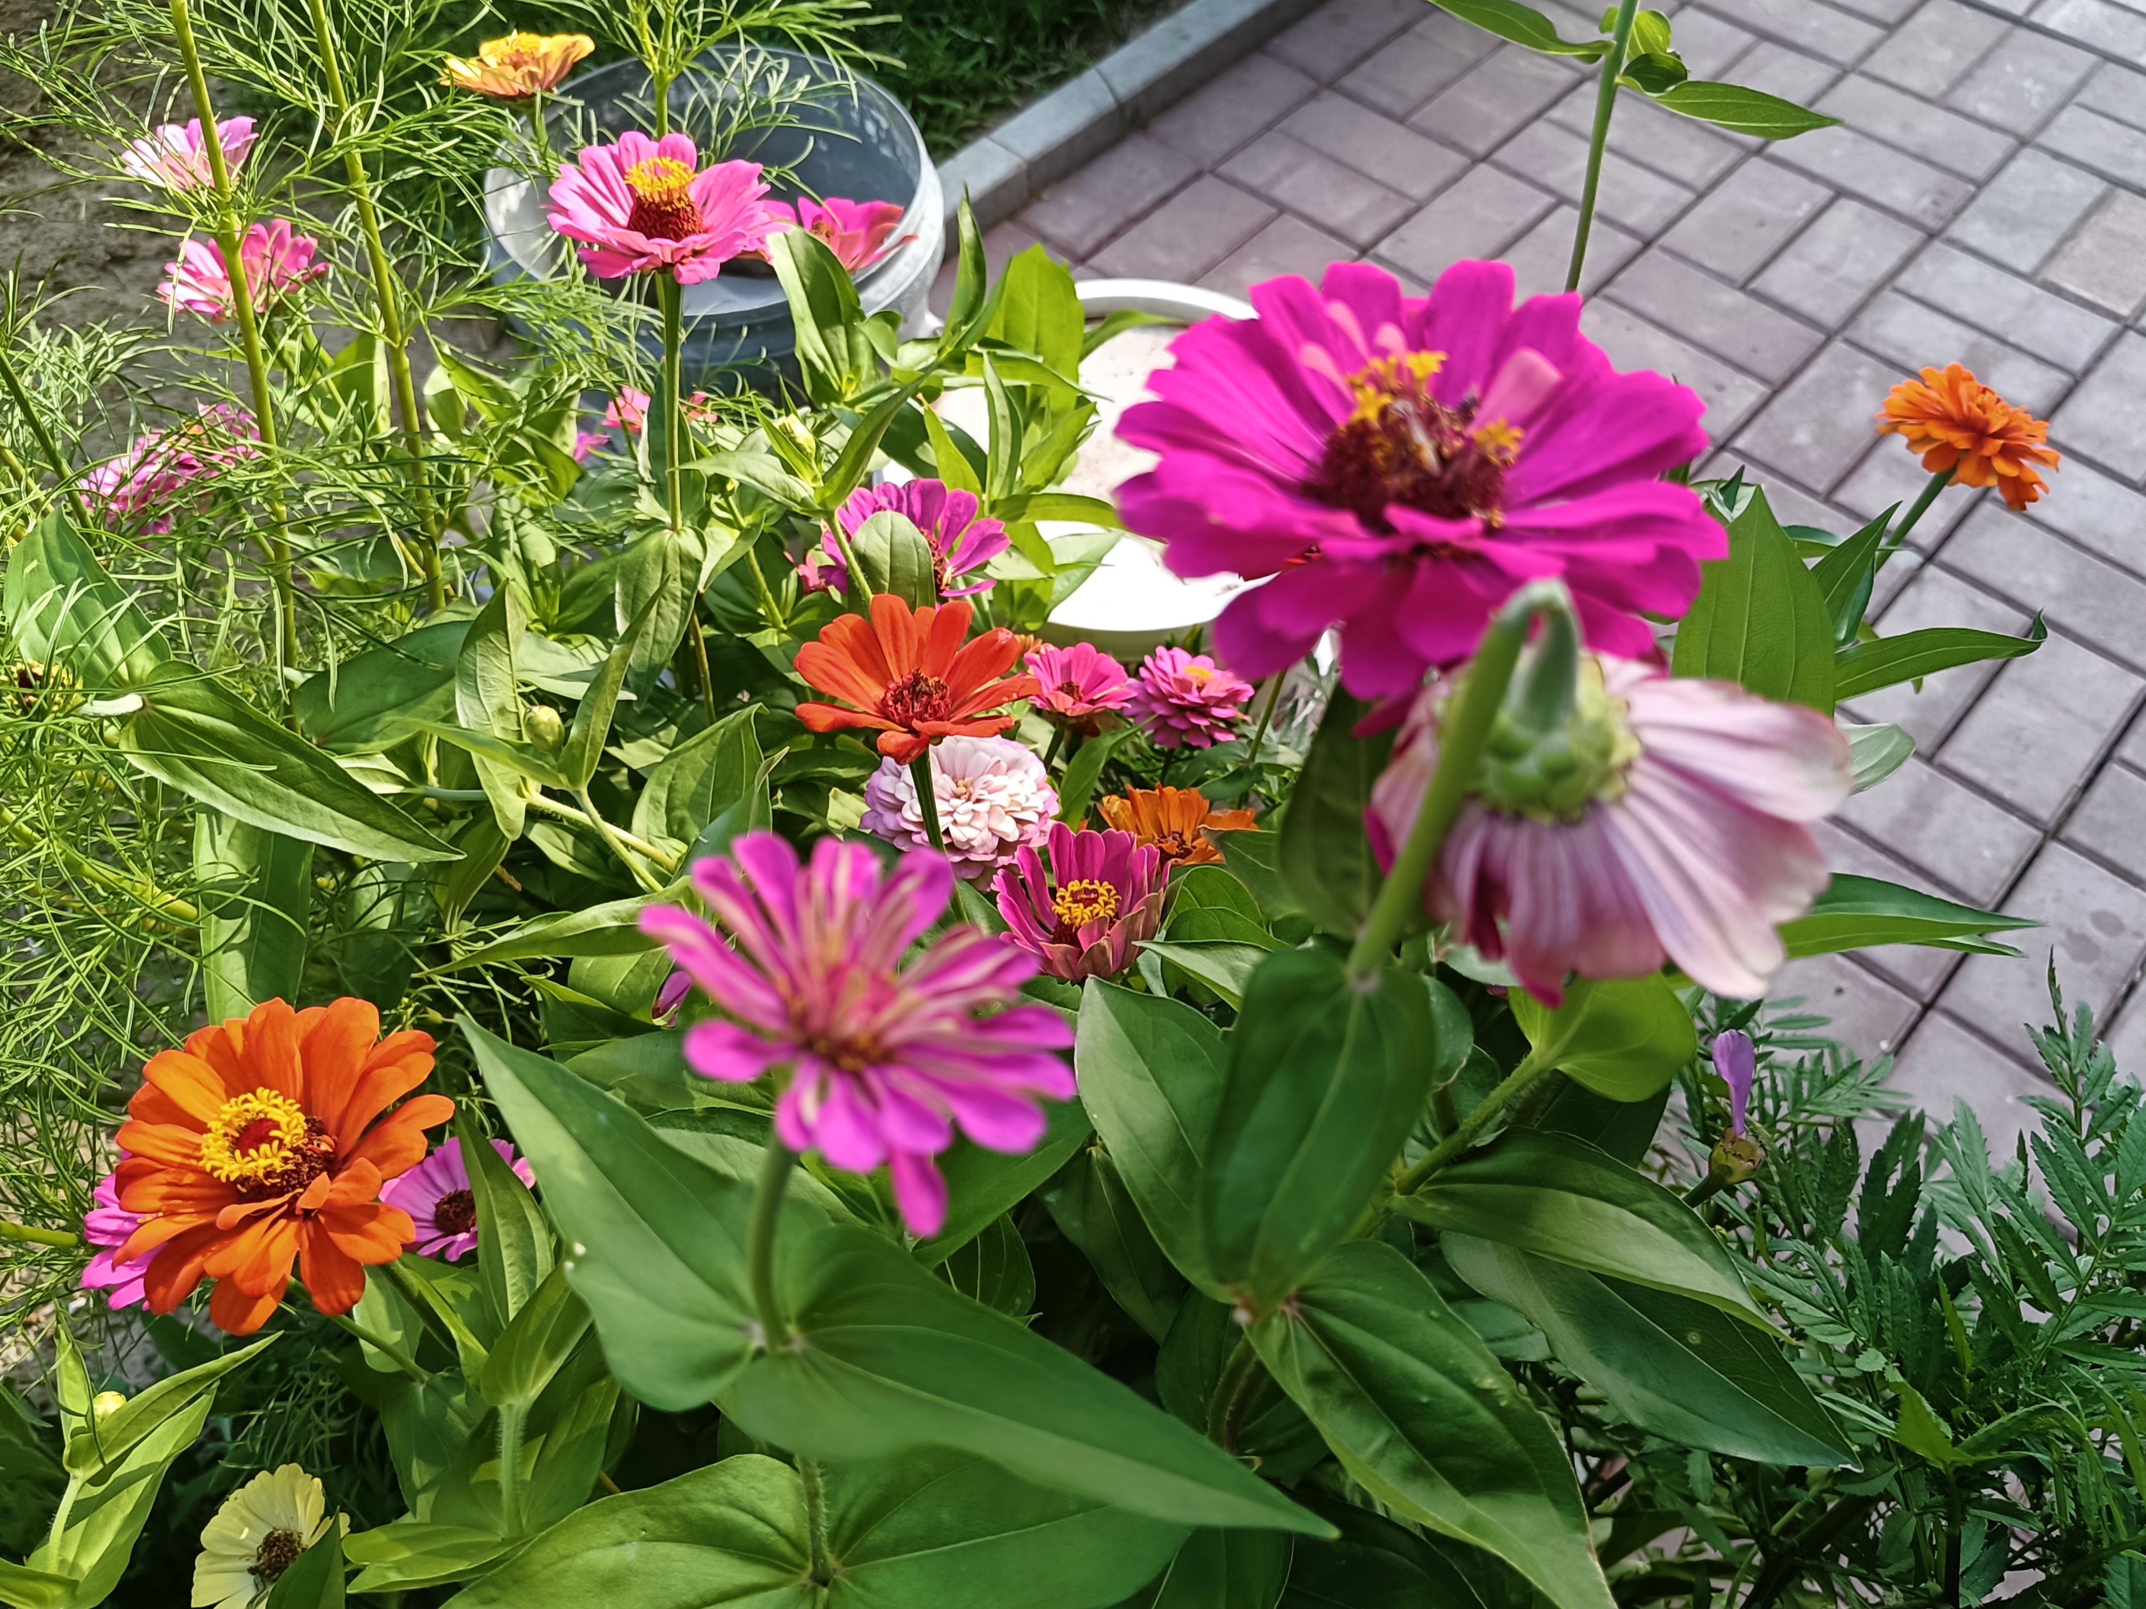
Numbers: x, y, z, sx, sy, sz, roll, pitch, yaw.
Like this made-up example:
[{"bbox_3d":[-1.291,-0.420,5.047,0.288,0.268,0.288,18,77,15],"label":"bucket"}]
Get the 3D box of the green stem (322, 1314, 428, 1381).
[{"bbox_3d":[-0.196,0.155,0.475,0.007,0.060,0.007,-3,56,3],"label":"green stem"}]

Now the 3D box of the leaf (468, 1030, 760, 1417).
[{"bbox_3d":[-0.120,0.094,0.400,0.106,0.025,0.046,41,65,16],"label":"leaf"}]

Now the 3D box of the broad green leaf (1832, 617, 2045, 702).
[{"bbox_3d":[0.230,-0.036,0.453,0.077,0.015,0.027,-12,65,-11],"label":"broad green leaf"}]

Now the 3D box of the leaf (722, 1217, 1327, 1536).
[{"bbox_3d":[-0.009,0.110,0.320,0.120,0.020,0.051,19,67,-5],"label":"leaf"}]

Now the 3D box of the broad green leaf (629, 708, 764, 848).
[{"bbox_3d":[-0.112,-0.008,0.500,0.036,0.014,0.062,29,78,16],"label":"broad green leaf"}]

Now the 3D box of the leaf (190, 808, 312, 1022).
[{"bbox_3d":[-0.284,0.040,0.580,0.042,0.020,0.088,-9,70,-2],"label":"leaf"}]

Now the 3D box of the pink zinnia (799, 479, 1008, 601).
[{"bbox_3d":[-0.070,-0.111,0.710,0.085,0.042,0.066,-1,62,0],"label":"pink zinnia"}]

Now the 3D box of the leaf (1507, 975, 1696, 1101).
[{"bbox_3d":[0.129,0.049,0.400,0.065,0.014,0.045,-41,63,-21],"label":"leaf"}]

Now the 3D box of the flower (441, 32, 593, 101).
[{"bbox_3d":[-0.243,-0.322,0.730,0.066,0.027,0.064,1,47,-1],"label":"flower"}]

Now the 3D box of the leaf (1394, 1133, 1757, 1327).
[{"bbox_3d":[0.124,0.105,0.403,0.099,0.018,0.042,20,66,-9],"label":"leaf"}]

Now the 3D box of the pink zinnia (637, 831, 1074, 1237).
[{"bbox_3d":[-0.035,0.036,0.275,0.072,0.034,0.072,2,60,-4],"label":"pink zinnia"}]

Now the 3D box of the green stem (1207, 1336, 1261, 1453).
[{"bbox_3d":[0.048,0.176,0.500,0.010,0.090,0.010,0,51,-2],"label":"green stem"}]

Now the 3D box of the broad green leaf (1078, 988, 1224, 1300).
[{"bbox_3d":[0.026,0.094,0.480,0.042,0.022,0.095,-22,71,-14],"label":"broad green leaf"}]

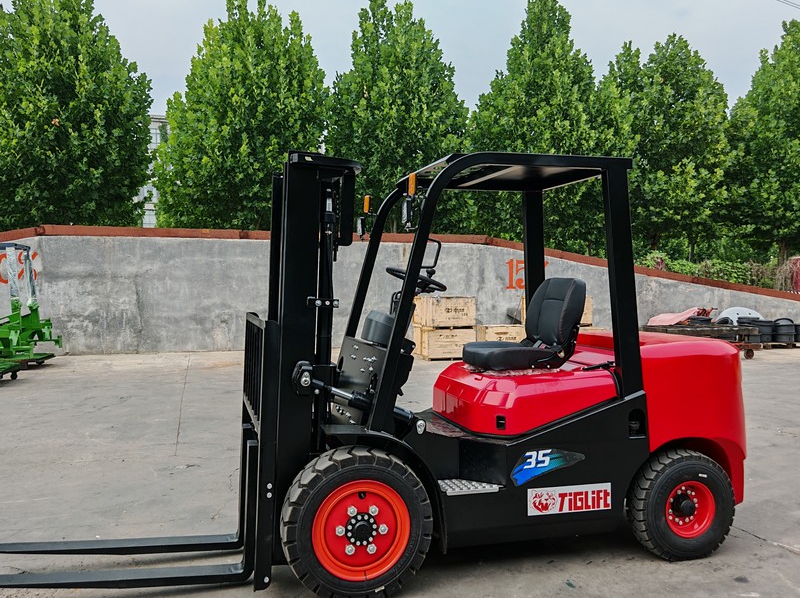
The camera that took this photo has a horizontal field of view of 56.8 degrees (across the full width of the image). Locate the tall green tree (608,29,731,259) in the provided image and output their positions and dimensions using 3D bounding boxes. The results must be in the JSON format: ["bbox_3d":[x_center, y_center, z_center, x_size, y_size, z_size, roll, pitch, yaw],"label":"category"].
[{"bbox_3d":[10.309,-4.483,28.500,4.800,11.340,4.800,0,0,-13],"label":"tall green tree"}]

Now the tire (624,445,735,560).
[{"bbox_3d":[1.480,1.089,3.909,0.578,0.578,0.175,0,0,-15],"label":"tire"}]

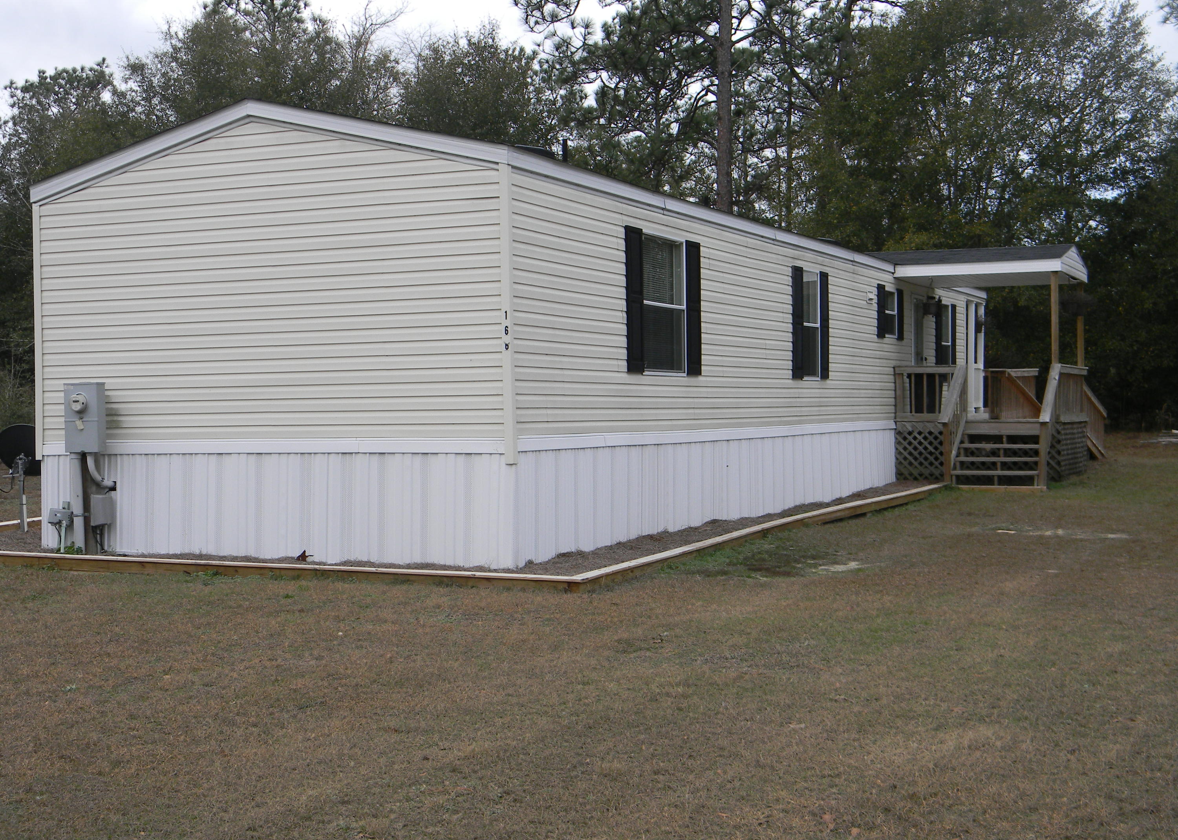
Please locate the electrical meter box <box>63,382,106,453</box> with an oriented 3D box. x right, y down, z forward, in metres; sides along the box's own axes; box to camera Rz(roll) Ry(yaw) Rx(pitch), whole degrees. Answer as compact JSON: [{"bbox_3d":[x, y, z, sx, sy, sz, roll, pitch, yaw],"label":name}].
[{"bbox_3d":[-4.509,-0.021,14.300,0.365,0.620,0.170,0,0,25],"label":"electrical meter box"}]

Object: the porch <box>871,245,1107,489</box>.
[{"bbox_3d":[6.212,-0.808,24.905,2.770,3.620,5.350,0,0,25],"label":"porch"}]

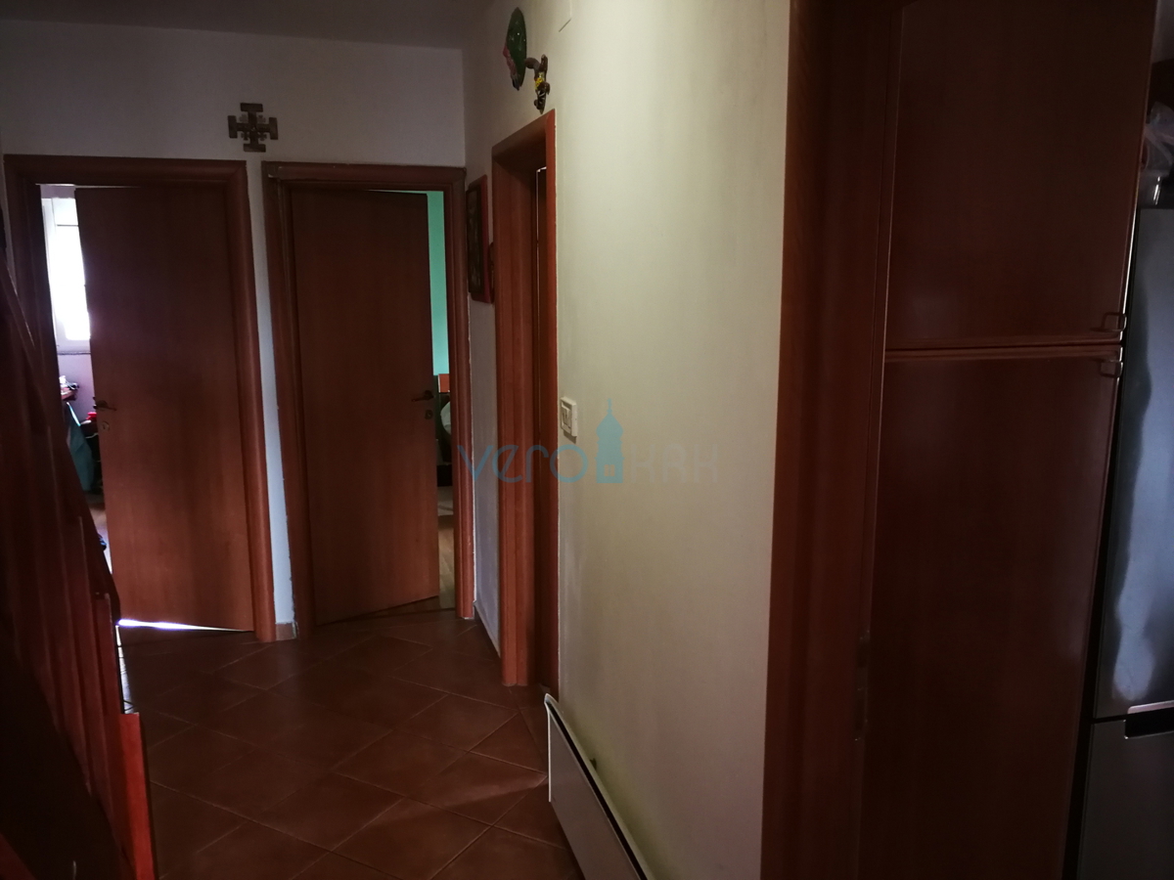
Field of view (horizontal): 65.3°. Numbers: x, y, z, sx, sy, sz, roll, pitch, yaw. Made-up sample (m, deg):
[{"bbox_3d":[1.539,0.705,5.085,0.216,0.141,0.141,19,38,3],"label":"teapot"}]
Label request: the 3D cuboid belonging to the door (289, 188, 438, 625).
[{"bbox_3d":[-1.058,-0.144,4.417,0.687,2.024,0.045,-8,12,-38],"label":"door"}]

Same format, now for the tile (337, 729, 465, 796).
[{"bbox_3d":[-0.648,1.115,3.173,0.330,0.010,0.330,5,11,28],"label":"tile"}]

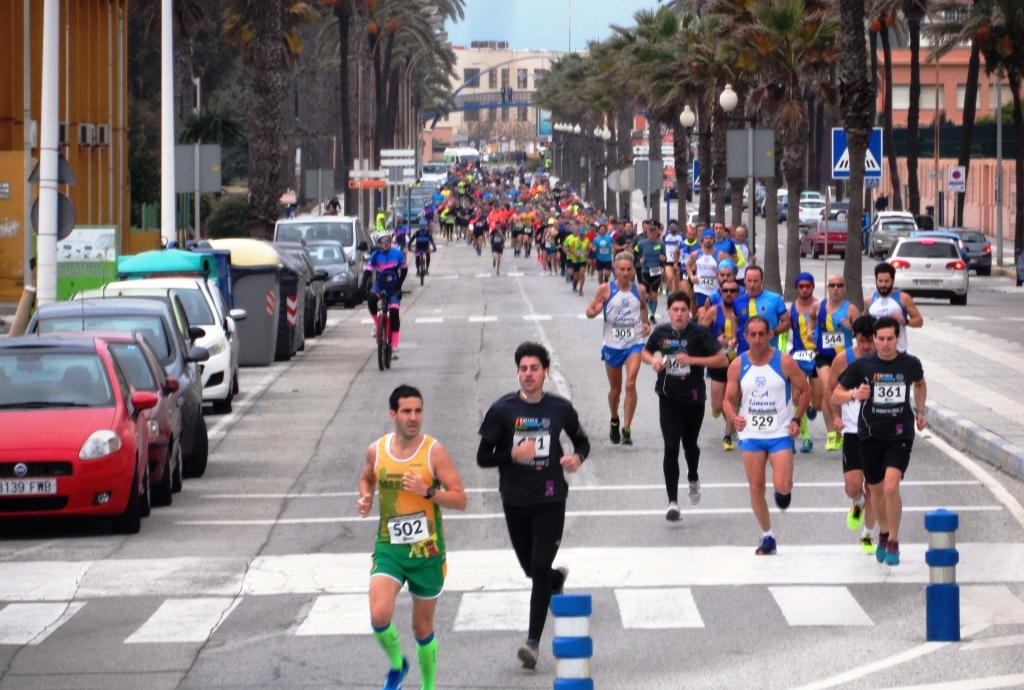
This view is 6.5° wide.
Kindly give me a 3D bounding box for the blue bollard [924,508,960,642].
[{"bbox_3d":[2.459,1.316,51.700,0.195,0.750,0.195,0,1,0],"label":"blue bollard"}]

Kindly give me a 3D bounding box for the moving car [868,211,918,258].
[{"bbox_3d":[13.619,-3.871,320.000,1.770,1.640,4.300,0,1,0],"label":"moving car"}]

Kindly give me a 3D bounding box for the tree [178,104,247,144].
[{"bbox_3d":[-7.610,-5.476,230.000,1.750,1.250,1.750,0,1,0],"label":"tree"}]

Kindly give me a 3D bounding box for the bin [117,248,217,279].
[{"bbox_3d":[-4.440,-0.407,117.000,1.300,1.710,1.600,0,1,0],"label":"bin"}]

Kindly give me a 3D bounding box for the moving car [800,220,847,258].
[{"bbox_3d":[11.763,-3.893,334.000,1.700,1.410,4.100,0,1,-8],"label":"moving car"}]

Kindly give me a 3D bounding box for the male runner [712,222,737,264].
[{"bbox_3d":[3.501,-1.201,152.000,0.530,1.730,0.550,0,1,0],"label":"male runner"}]

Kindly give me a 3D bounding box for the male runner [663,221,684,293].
[{"bbox_3d":[3.167,-1.598,177.500,0.520,1.700,0.600,0,1,0],"label":"male runner"}]

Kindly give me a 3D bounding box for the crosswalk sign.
[{"bbox_3d":[6.187,-3.422,162.000,0.900,0.900,0.050,0,1,0],"label":"crosswalk sign"}]

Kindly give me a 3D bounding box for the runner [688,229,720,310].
[{"bbox_3d":[2.621,-0.694,122.000,0.550,1.740,0.600,0,1,0],"label":"runner"}]

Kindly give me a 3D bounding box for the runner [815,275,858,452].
[{"bbox_3d":[3.146,0.178,88.300,0.530,1.720,0.700,0,1,0],"label":"runner"}]

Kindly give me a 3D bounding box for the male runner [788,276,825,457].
[{"bbox_3d":[2.798,0.166,86.000,0.500,1.710,0.700,0,1,0],"label":"male runner"}]

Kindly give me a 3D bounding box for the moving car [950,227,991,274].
[{"bbox_3d":[13.259,-2.749,269.200,1.800,1.440,4.400,0,1,0],"label":"moving car"}]

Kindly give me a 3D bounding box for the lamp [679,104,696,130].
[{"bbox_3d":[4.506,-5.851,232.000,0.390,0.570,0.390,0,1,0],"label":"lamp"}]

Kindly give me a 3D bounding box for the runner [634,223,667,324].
[{"bbox_3d":[2.412,-1.219,156.500,0.530,1.700,0.600,0,1,0],"label":"runner"}]

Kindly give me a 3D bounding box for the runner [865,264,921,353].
[{"bbox_3d":[3.554,0.113,85.000,0.570,1.750,0.680,0,1,0],"label":"runner"}]

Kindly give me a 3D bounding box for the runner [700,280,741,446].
[{"bbox_3d":[1.997,0.195,86.300,0.500,1.650,0.650,0,1,-1],"label":"runner"}]

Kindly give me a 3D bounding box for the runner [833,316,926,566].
[{"bbox_3d":[2.592,0.680,63.800,0.660,1.735,0.700,0,1,0],"label":"runner"}]

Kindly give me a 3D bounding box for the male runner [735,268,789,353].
[{"bbox_3d":[2.260,0.161,82.000,0.560,1.750,0.680,0,1,6],"label":"male runner"}]

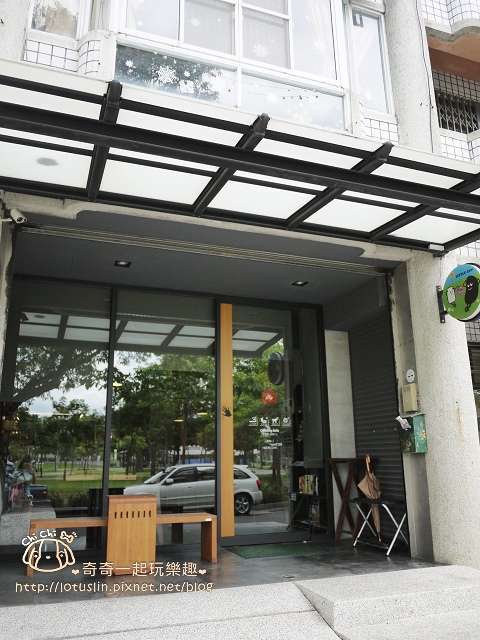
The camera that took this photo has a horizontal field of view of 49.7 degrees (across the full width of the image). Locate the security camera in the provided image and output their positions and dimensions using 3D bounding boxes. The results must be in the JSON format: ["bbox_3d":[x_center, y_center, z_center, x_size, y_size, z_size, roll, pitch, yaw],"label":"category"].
[{"bbox_3d":[-1.781,-0.829,4.145,0.085,0.080,0.190,18,19,-51],"label":"security camera"}]

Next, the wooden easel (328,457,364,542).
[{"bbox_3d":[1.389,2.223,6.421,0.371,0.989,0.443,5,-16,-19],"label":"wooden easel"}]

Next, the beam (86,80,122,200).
[{"bbox_3d":[-1.013,-1.222,3.782,0.082,0.103,1.625,5,-10,-19],"label":"beam"}]

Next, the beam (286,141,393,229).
[{"bbox_3d":[0.775,-1.076,4.409,0.082,0.103,1.626,4,-10,-18],"label":"beam"}]

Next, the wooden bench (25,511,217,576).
[{"bbox_3d":[-1.129,2.192,5.133,1.782,0.445,0.366,5,-16,-19],"label":"wooden bench"}]

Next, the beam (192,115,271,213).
[{"bbox_3d":[-0.132,-1.150,4.091,0.082,0.103,1.625,5,-10,-19],"label":"beam"}]

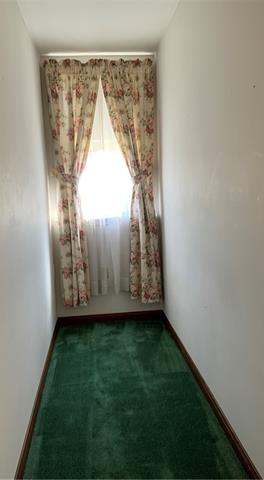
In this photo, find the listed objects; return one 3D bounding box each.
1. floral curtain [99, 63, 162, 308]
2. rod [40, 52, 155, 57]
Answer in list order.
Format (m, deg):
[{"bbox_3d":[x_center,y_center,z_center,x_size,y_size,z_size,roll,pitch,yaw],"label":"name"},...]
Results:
[{"bbox_3d":[0.007,-0.478,3.552,0.465,2.110,0.110,-3,8,-5],"label":"floral curtain"},{"bbox_3d":[-0.286,-1.566,3.402,0.960,0.022,0.025,-3,8,-5],"label":"rod"}]

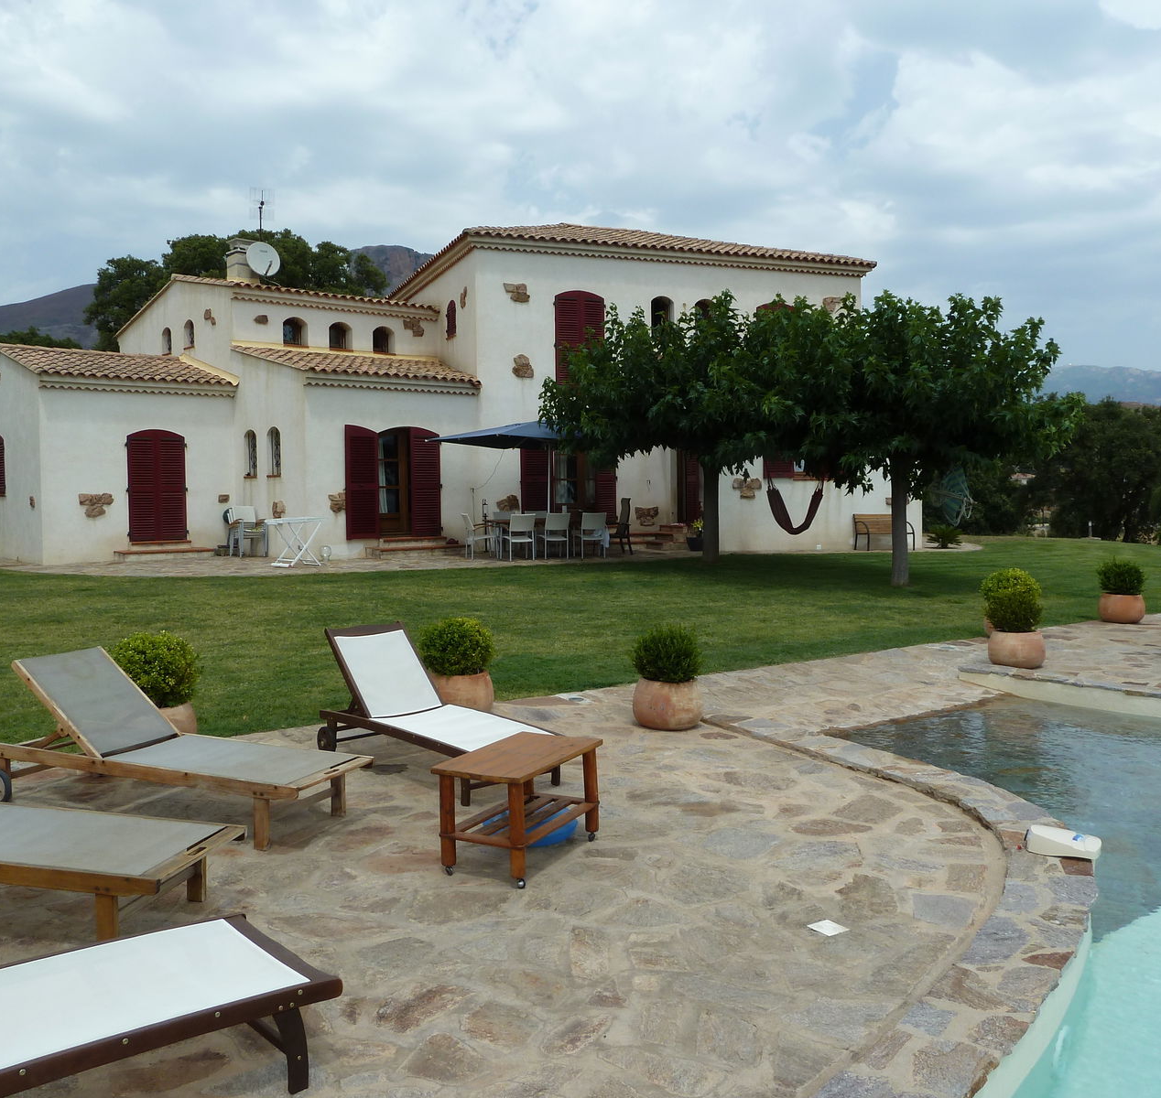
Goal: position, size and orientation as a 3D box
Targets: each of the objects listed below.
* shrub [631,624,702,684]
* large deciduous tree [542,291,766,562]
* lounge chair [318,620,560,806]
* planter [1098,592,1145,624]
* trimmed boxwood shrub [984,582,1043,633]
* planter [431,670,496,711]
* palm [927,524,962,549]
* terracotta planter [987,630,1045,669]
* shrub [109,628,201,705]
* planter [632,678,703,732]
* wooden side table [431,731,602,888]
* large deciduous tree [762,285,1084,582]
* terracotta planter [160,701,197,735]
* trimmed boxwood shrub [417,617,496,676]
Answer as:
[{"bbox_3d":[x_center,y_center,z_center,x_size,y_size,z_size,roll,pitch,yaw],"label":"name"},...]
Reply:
[{"bbox_3d":[0.639,0.769,7.795,0.508,0.420,0.508,0,3,5],"label":"shrub"},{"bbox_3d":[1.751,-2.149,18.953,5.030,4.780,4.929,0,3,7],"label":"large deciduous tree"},{"bbox_3d":[-0.906,0.943,6.523,0.660,0.860,1.780,-3,4,-42],"label":"lounge chair"},{"bbox_3d":[6.220,0.677,12.157,0.530,0.350,0.530,0,3,0],"label":"planter"},{"bbox_3d":[3.928,0.529,9.594,0.540,0.470,0.540,0,3,0],"label":"trimmed boxwood shrub"},{"bbox_3d":[-0.877,1.086,7.720,0.490,0.360,0.490,0,3,0],"label":"planter"},{"bbox_3d":[8.333,-0.275,24.224,0.820,0.600,0.820,0,3,0],"label":"palm"},{"bbox_3d":[3.958,0.915,9.615,0.515,0.345,0.515,0,3,0],"label":"terracotta planter"},{"bbox_3d":[-2.780,0.783,6.927,0.536,0.497,0.536,-2,3,-22],"label":"shrub"},{"bbox_3d":[0.644,1.147,7.813,0.510,0.371,0.510,0,3,5],"label":"planter"},{"bbox_3d":[-0.267,1.200,4.944,0.458,0.488,0.799,1,3,27],"label":"wooden side table"},{"bbox_3d":[5.109,-1.665,16.035,4.800,4.450,4.700,0,3,0],"label":"large deciduous tree"},{"bbox_3d":[-2.627,1.169,6.572,0.500,0.360,0.500,0,3,0],"label":"terracotta planter"},{"bbox_3d":[-0.895,0.712,7.699,0.570,0.440,0.570,0,3,0],"label":"trimmed boxwood shrub"}]

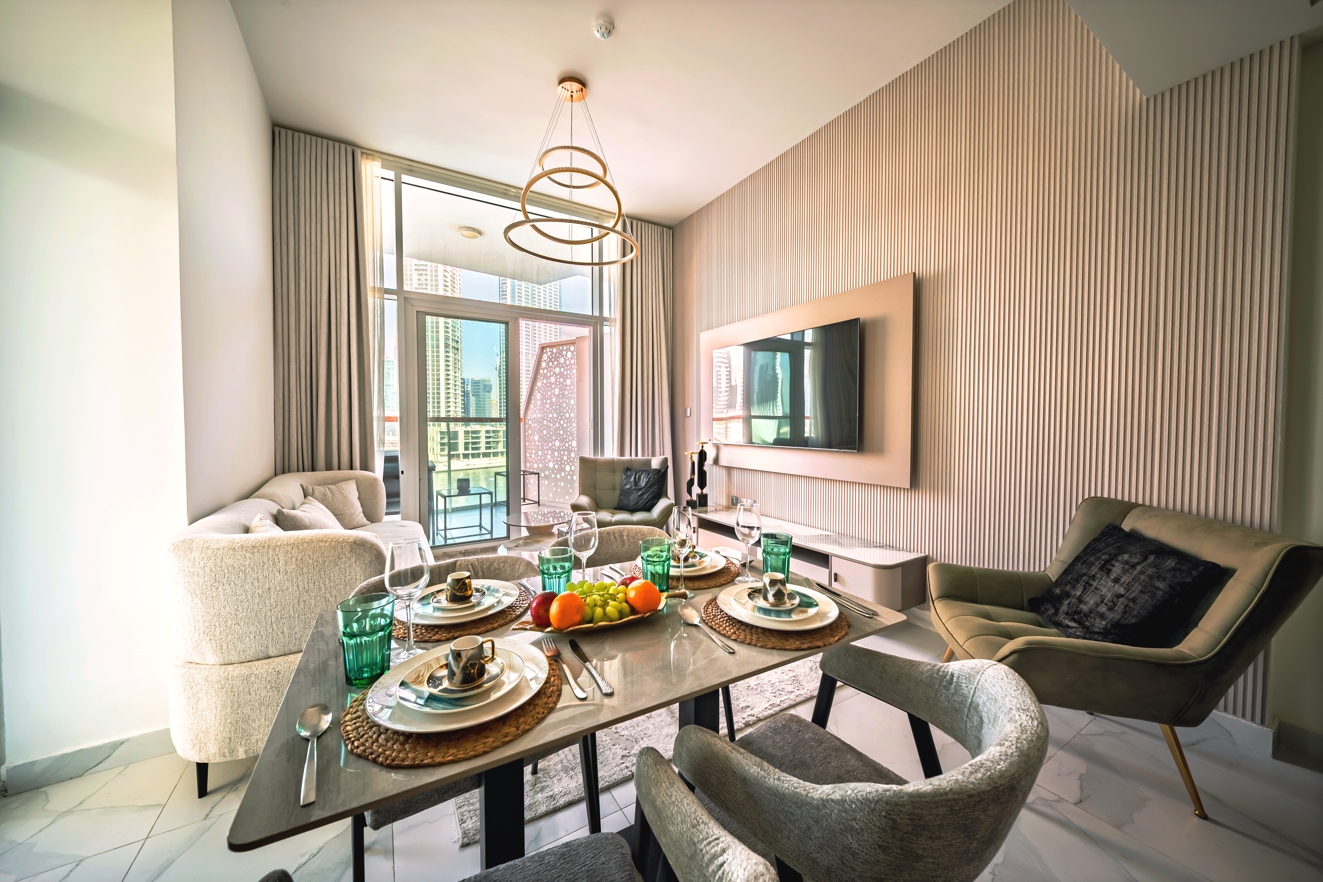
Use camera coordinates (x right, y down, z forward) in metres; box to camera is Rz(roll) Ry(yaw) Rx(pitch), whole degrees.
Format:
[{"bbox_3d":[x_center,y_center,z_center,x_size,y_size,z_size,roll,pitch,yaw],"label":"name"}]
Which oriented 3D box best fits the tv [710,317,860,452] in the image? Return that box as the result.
[{"bbox_3d":[0.907,-0.385,3.502,0.060,0.866,1.476,0,2,-33],"label":"tv"}]

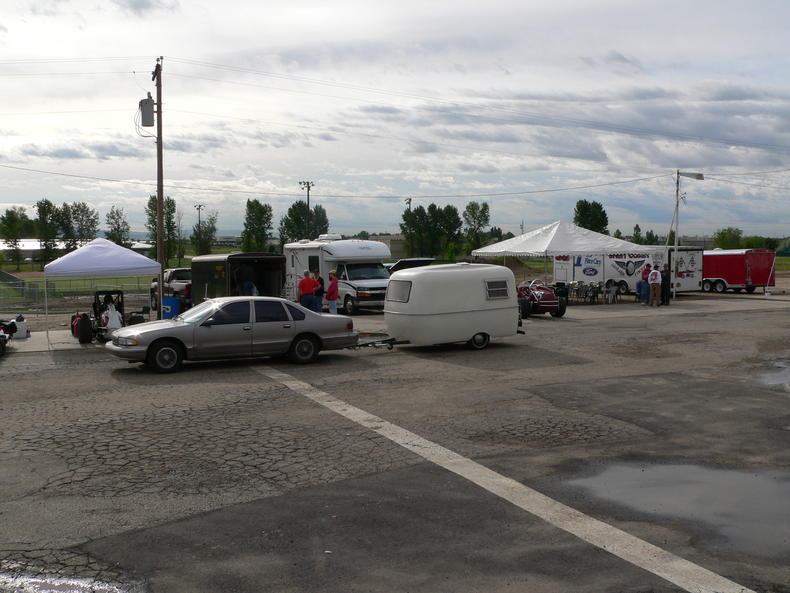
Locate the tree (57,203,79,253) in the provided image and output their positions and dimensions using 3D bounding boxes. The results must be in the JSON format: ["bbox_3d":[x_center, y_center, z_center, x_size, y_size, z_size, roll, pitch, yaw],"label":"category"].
[{"bbox_3d":[-75.596,-15.202,189.464,5.000,12.600,5.000,0,3,0],"label":"tree"}]

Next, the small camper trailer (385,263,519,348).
[{"bbox_3d":[1.488,0.206,21.064,3.220,2.103,2.030,-2,5,-37],"label":"small camper trailer"}]

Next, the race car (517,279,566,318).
[{"bbox_3d":[4.800,0.045,29.900,1.680,1.310,3.500,-1,4,-18],"label":"race car"}]

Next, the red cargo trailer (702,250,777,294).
[{"bbox_3d":[19.106,-1.548,49.058,2.450,2.550,6.300,-1,4,-29],"label":"red cargo trailer"}]

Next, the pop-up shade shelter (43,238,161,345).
[{"bbox_3d":[-8.250,-0.235,23.100,2.950,2.760,2.950,-2,4,-23],"label":"pop-up shade shelter"}]

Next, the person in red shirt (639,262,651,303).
[{"bbox_3d":[10.868,-0.533,35.706,0.420,1.740,0.500,3,5,30],"label":"person in red shirt"}]

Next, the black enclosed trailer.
[{"bbox_3d":[-5.298,-0.306,27.455,1.900,2.200,4.200,-2,5,-29],"label":"black enclosed trailer"}]

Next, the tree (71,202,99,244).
[{"bbox_3d":[-69.560,-14.731,184.481,6.200,12.300,6.200,0,3,0],"label":"tree"}]

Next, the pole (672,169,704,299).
[{"bbox_3d":[13.897,-2.893,38.825,1.320,6.078,0.340,0,4,-6],"label":"pole"}]

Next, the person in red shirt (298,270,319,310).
[{"bbox_3d":[-2.587,0.088,24.567,0.600,1.770,0.400,1,4,12],"label":"person in red shirt"}]

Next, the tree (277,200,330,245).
[{"bbox_3d":[-11.985,-8.577,107.673,6.571,7.958,5.800,1,4,0],"label":"tree"}]

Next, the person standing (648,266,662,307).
[{"bbox_3d":[11.418,-0.461,36.029,0.550,1.790,0.350,1,3,13],"label":"person standing"}]

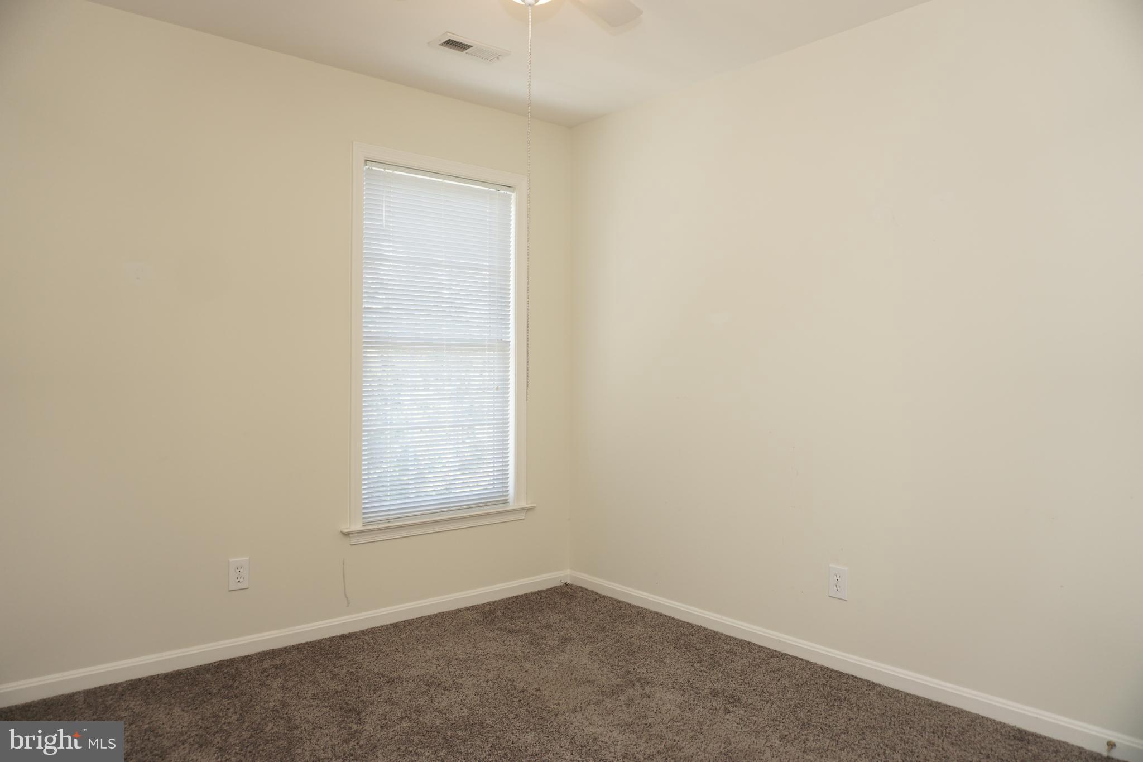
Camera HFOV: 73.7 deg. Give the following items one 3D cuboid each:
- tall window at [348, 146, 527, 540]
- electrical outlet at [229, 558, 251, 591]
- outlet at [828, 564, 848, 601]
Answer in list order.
[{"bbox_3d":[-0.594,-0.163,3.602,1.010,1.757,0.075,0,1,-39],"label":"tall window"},{"bbox_3d":[-1.324,0.772,3.038,0.075,0.119,0.012,0,1,-39],"label":"electrical outlet"},{"bbox_3d":[1.025,0.775,2.923,0.012,0.119,0.074,0,1,-42],"label":"outlet"}]

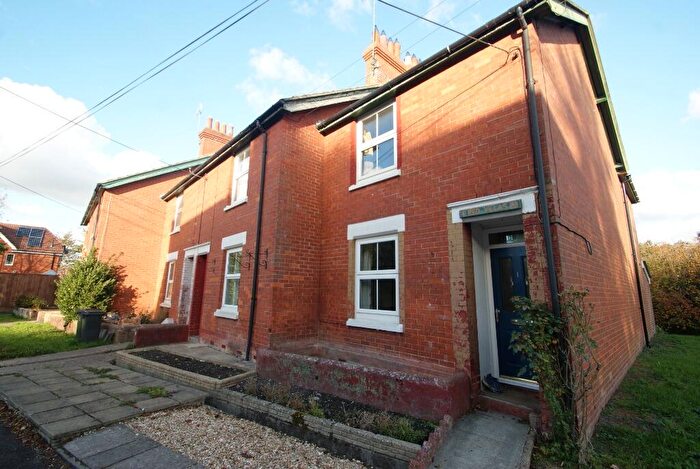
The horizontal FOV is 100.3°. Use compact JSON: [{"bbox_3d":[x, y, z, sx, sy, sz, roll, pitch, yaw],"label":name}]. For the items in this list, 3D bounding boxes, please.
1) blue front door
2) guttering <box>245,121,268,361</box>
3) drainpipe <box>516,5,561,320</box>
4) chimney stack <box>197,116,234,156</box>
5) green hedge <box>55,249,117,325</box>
[{"bbox_3d":[2.545,1.133,4.309,0.058,1.918,0.783,12,-16,-43],"label":"blue front door"},{"bbox_3d":[-2.062,-0.047,6.256,0.325,5.121,0.091,12,-16,-43],"label":"guttering"},{"bbox_3d":[2.270,-0.566,3.487,0.342,4.895,0.091,12,-16,-43],"label":"drainpipe"},{"bbox_3d":[-6.830,-4.750,15.090,1.615,2.204,0.618,12,-16,-43],"label":"chimney stack"},{"bbox_3d":[-8.545,1.731,9.425,1.384,2.523,1.442,12,-16,-43],"label":"green hedge"}]

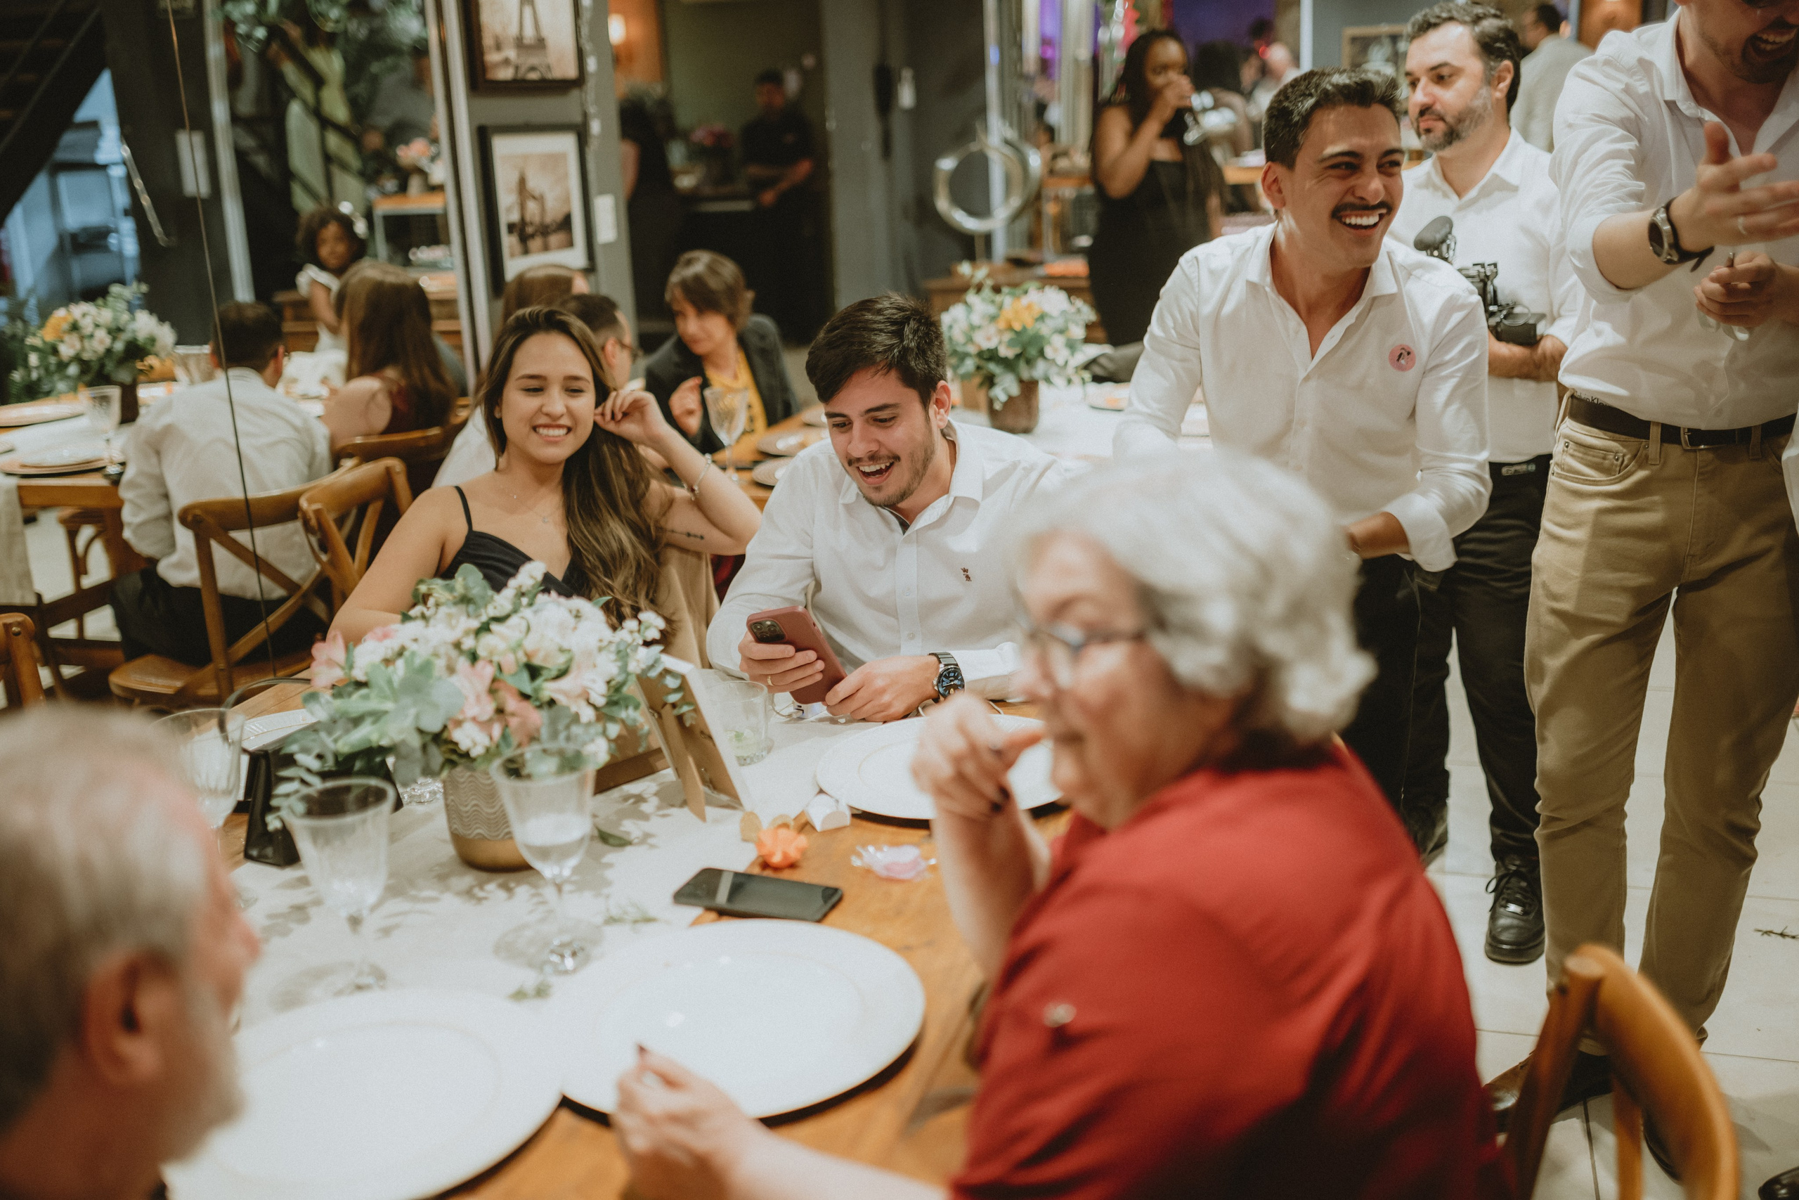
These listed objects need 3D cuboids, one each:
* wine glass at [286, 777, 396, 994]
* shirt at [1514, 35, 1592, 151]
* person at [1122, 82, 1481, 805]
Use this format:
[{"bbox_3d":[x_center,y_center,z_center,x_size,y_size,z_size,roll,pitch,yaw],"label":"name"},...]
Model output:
[{"bbox_3d":[-0.476,0.250,1.514,0.091,0.168,0.091,-3,15,0],"label":"wine glass"},{"bbox_3d":[3.022,-2.233,8.096,0.500,0.700,0.340,-12,18,-29],"label":"shirt"},{"bbox_3d":[0.592,0.025,2.491,0.520,1.510,0.500,1,16,14],"label":"person"}]

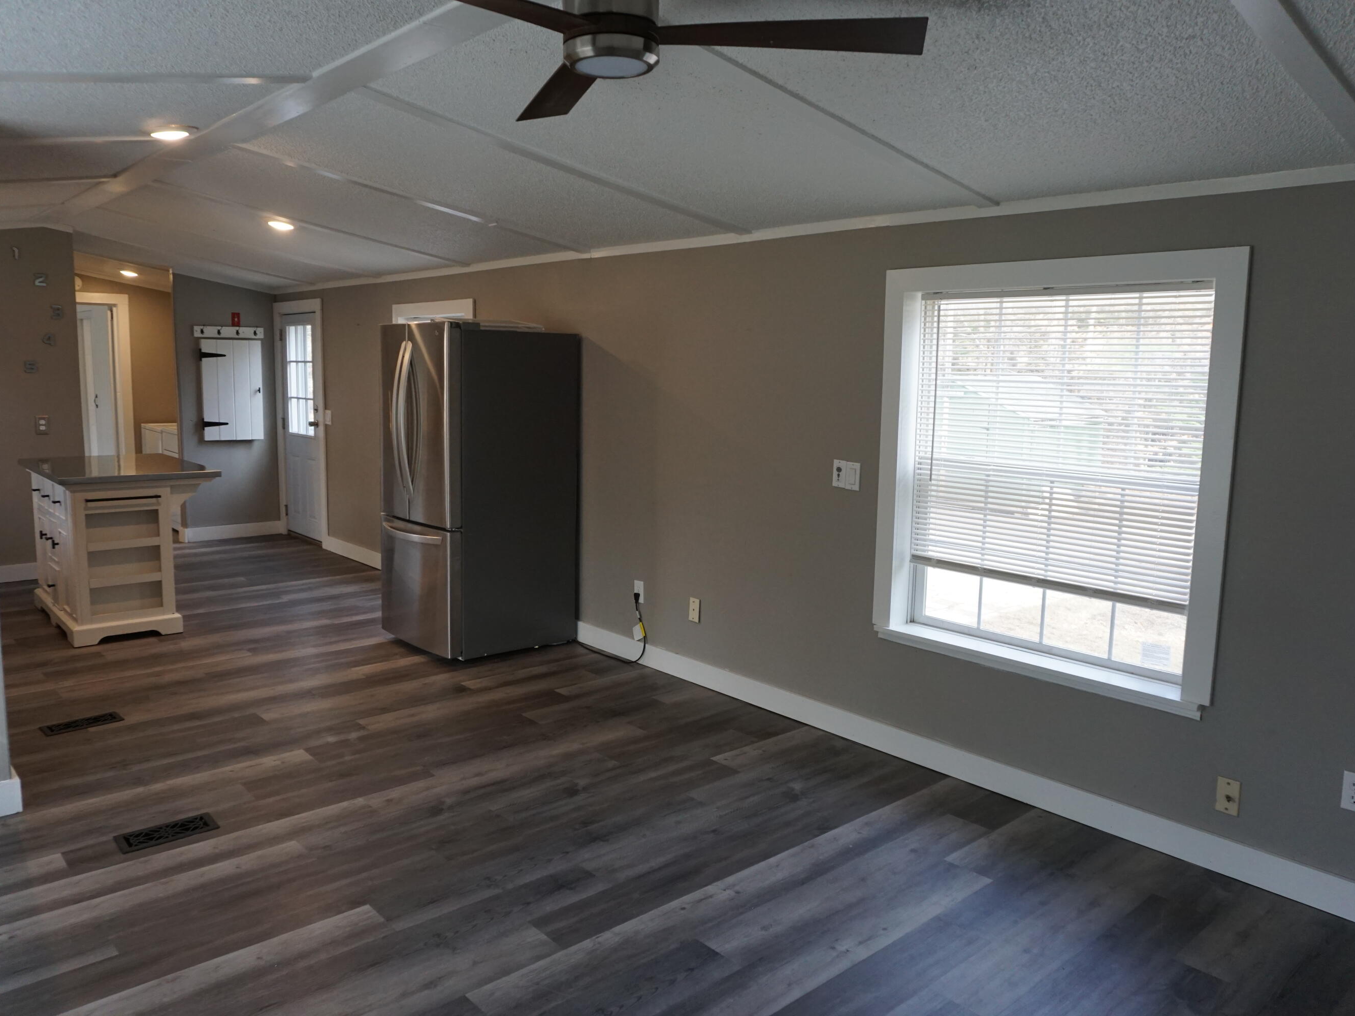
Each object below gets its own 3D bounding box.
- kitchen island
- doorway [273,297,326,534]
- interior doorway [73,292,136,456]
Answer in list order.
[{"bbox_3d":[-3.348,0.204,6.096,0.819,0.926,1.246,-6,11,-41],"label":"kitchen island"},{"bbox_3d":[-3.175,-0.726,8.706,0.131,2.054,1.045,-6,11,-41],"label":"doorway"},{"bbox_3d":[-5.509,-0.903,9.372,0.889,2.130,0.131,-6,11,-41],"label":"interior doorway"}]

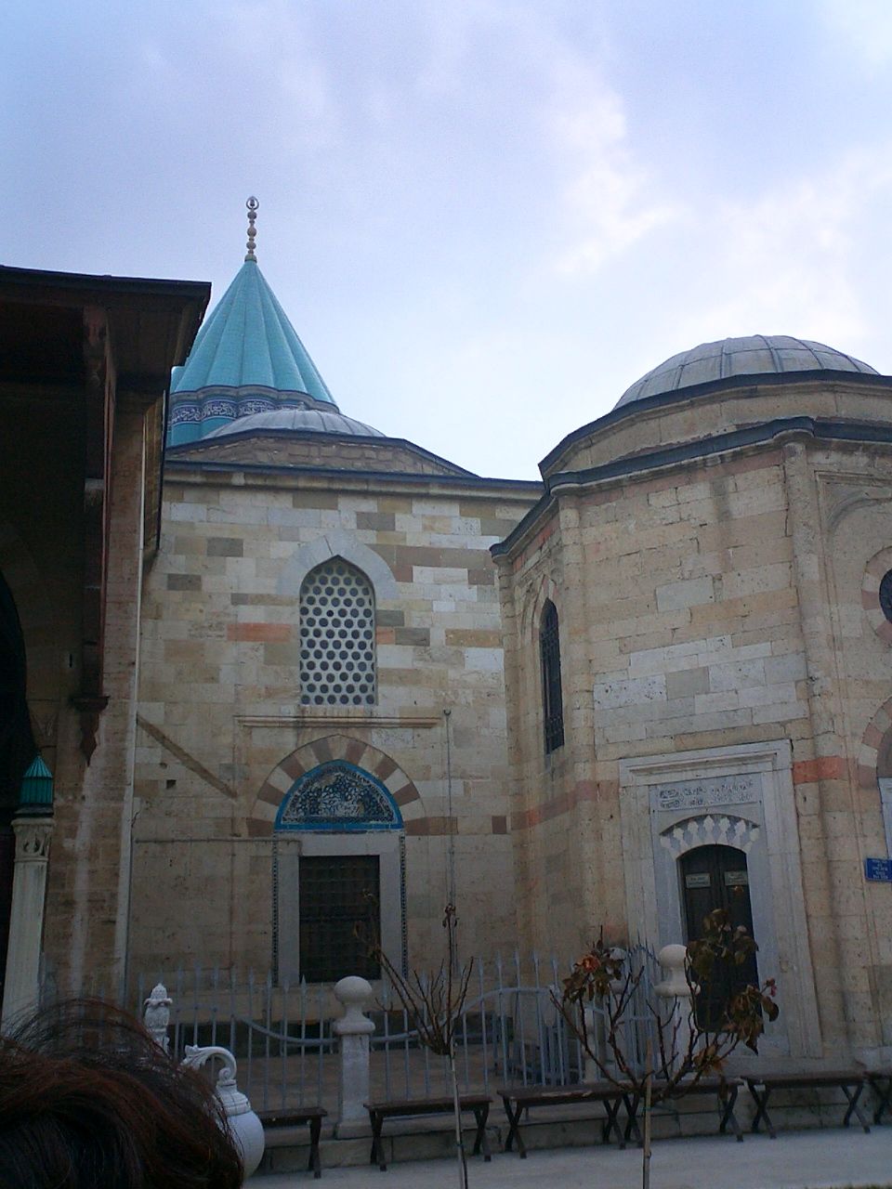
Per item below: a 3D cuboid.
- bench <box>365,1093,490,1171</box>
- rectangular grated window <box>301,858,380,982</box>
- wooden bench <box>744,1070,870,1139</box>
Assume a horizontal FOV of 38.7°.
[{"bbox_3d":[-0.163,4.525,10.709,1.060,0.475,0.420,3,-17,-15],"label":"bench"},{"bbox_3d":[-1.617,4.906,19.286,1.250,1.900,0.180,2,-17,-13],"label":"rectangular grated window"},{"bbox_3d":[3.341,4.714,11.739,1.060,0.475,0.420,1,-17,-11],"label":"wooden bench"}]

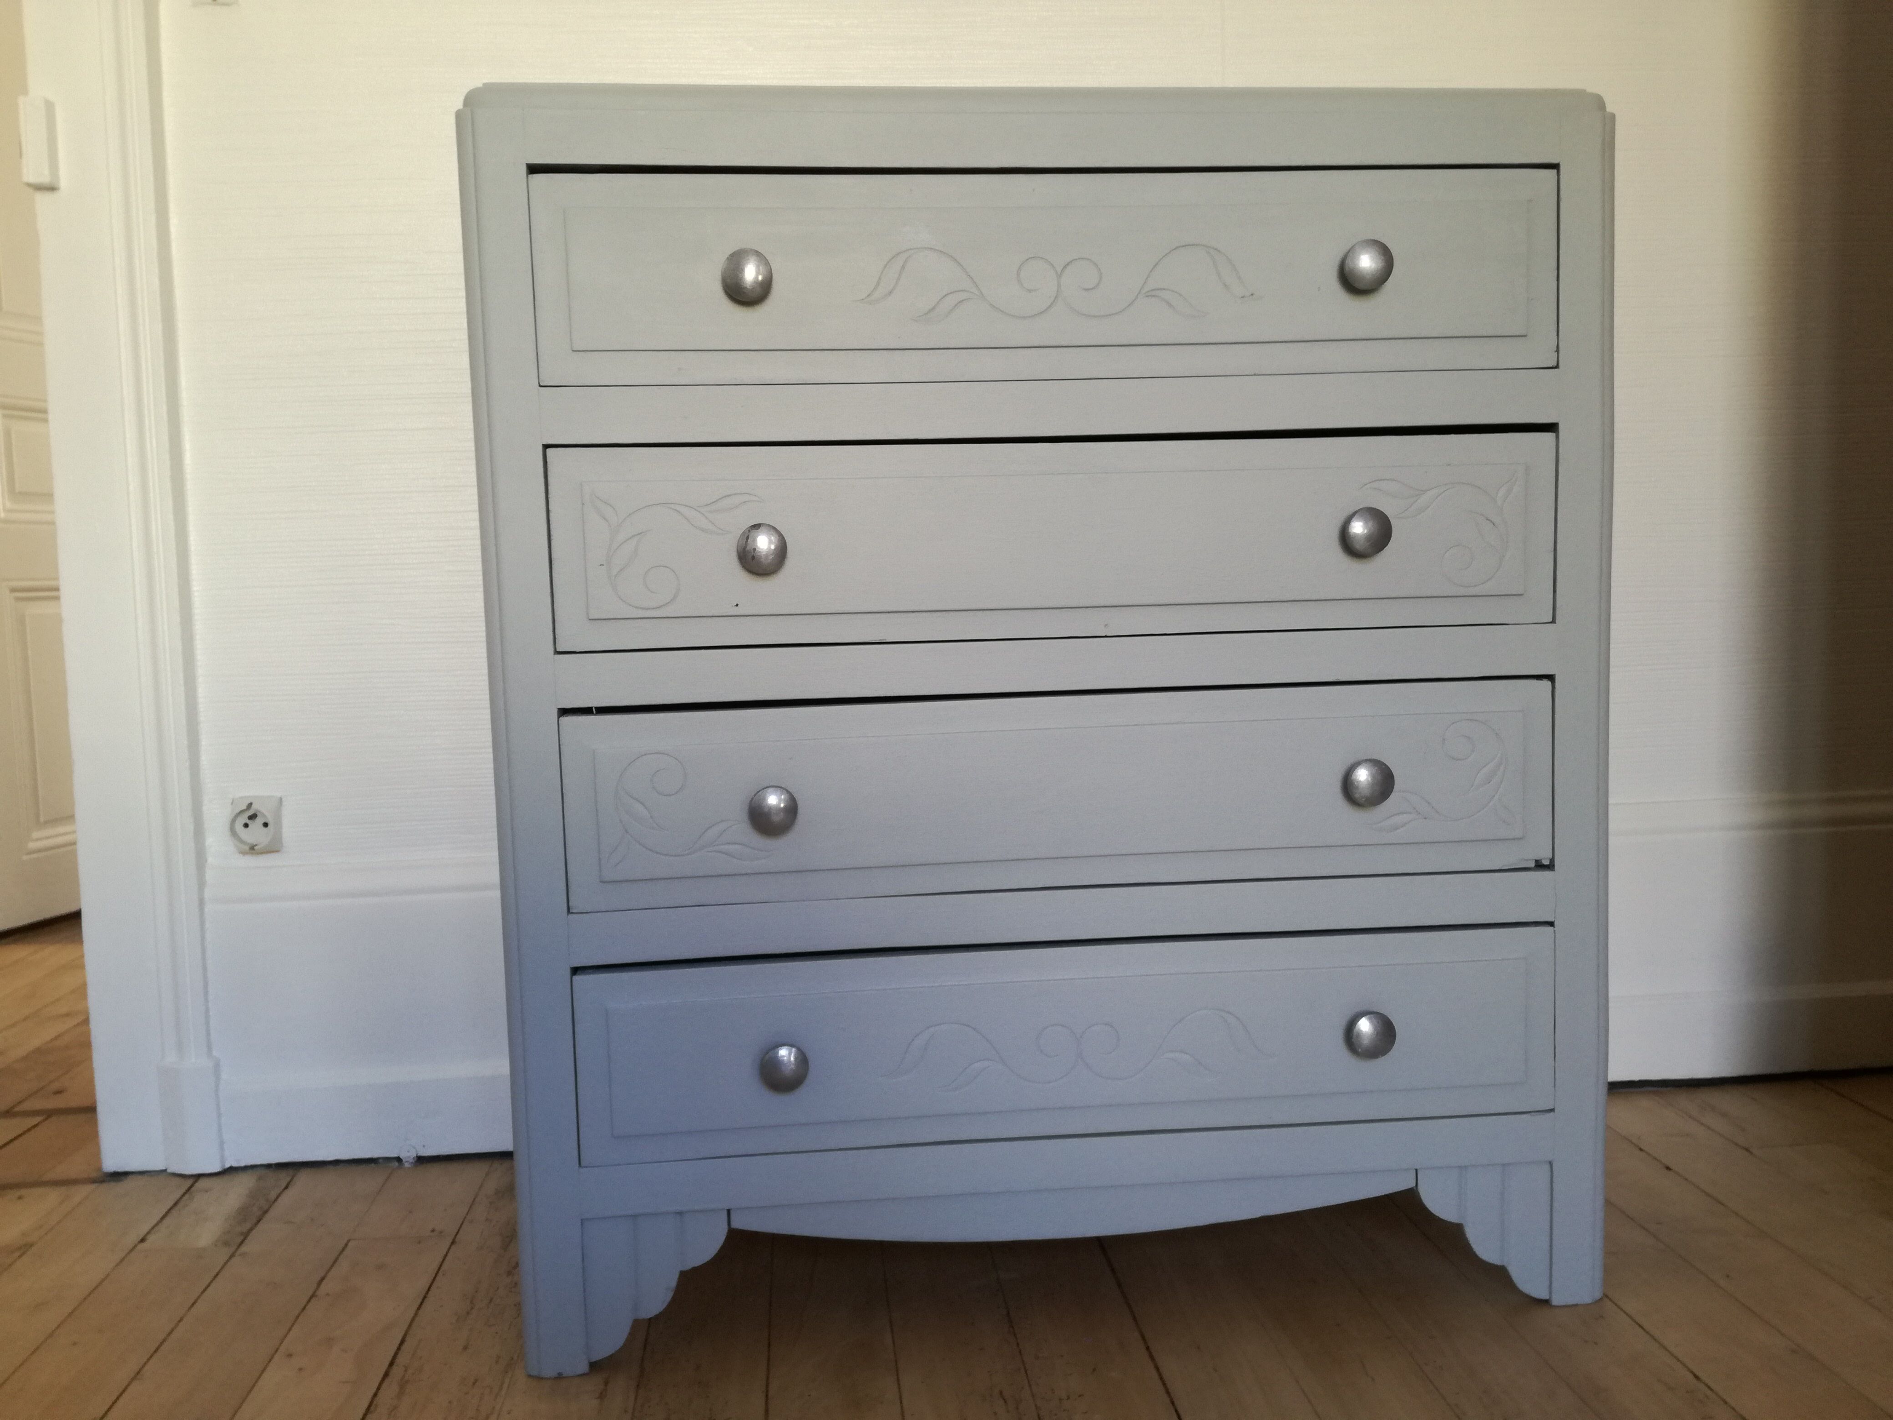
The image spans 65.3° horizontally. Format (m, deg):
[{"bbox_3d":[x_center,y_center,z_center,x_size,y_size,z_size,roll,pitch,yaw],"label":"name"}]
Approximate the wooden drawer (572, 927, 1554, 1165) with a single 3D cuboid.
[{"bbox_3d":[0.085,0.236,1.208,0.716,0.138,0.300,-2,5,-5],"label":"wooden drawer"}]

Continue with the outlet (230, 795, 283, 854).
[{"bbox_3d":[-0.683,0.115,1.460,0.048,0.055,0.025,-2,5,-5],"label":"outlet"}]

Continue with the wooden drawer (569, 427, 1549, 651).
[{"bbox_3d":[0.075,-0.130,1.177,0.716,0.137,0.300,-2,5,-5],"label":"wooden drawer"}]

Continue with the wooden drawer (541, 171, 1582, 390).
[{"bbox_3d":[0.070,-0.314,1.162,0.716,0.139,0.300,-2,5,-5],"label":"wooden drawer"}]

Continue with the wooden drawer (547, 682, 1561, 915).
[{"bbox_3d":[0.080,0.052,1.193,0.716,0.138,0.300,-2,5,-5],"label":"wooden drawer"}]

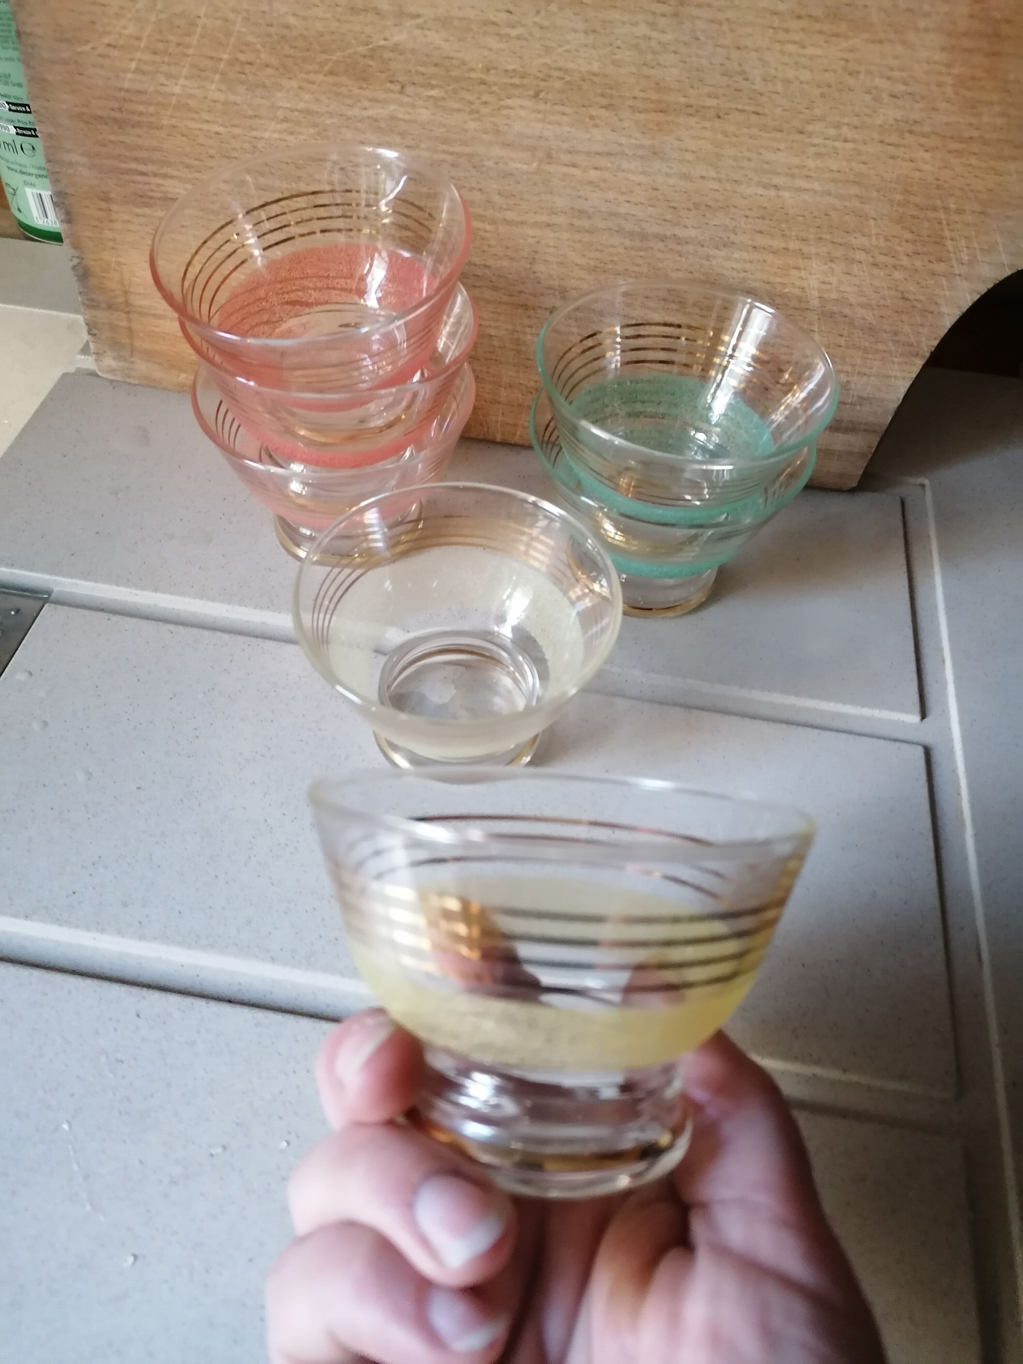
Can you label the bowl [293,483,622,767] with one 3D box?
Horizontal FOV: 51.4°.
[{"bbox_3d":[-0.014,-0.006,0.285,0.082,0.053,0.082,1,51,-2],"label":"bowl"}]

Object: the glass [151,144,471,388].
[{"bbox_3d":[-0.051,-0.100,0.295,0.082,0.053,0.082,-2,58,0],"label":"glass"}]

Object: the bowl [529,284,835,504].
[{"bbox_3d":[0.046,-0.070,0.310,0.082,0.053,0.082,7,51,0],"label":"bowl"}]

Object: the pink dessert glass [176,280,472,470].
[{"bbox_3d":[-0.052,-0.086,0.318,0.082,0.053,0.082,6,48,0],"label":"pink dessert glass"}]

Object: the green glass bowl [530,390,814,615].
[{"bbox_3d":[0.045,-0.056,0.328,0.082,0.053,0.082,1,51,-2],"label":"green glass bowl"}]

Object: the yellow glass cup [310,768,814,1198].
[{"bbox_3d":[0.006,0.046,0.176,0.082,0.082,0.053,4,92,0],"label":"yellow glass cup"}]

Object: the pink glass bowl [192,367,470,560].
[{"bbox_3d":[-0.053,-0.071,0.335,0.082,0.053,0.082,1,51,-2],"label":"pink glass bowl"}]

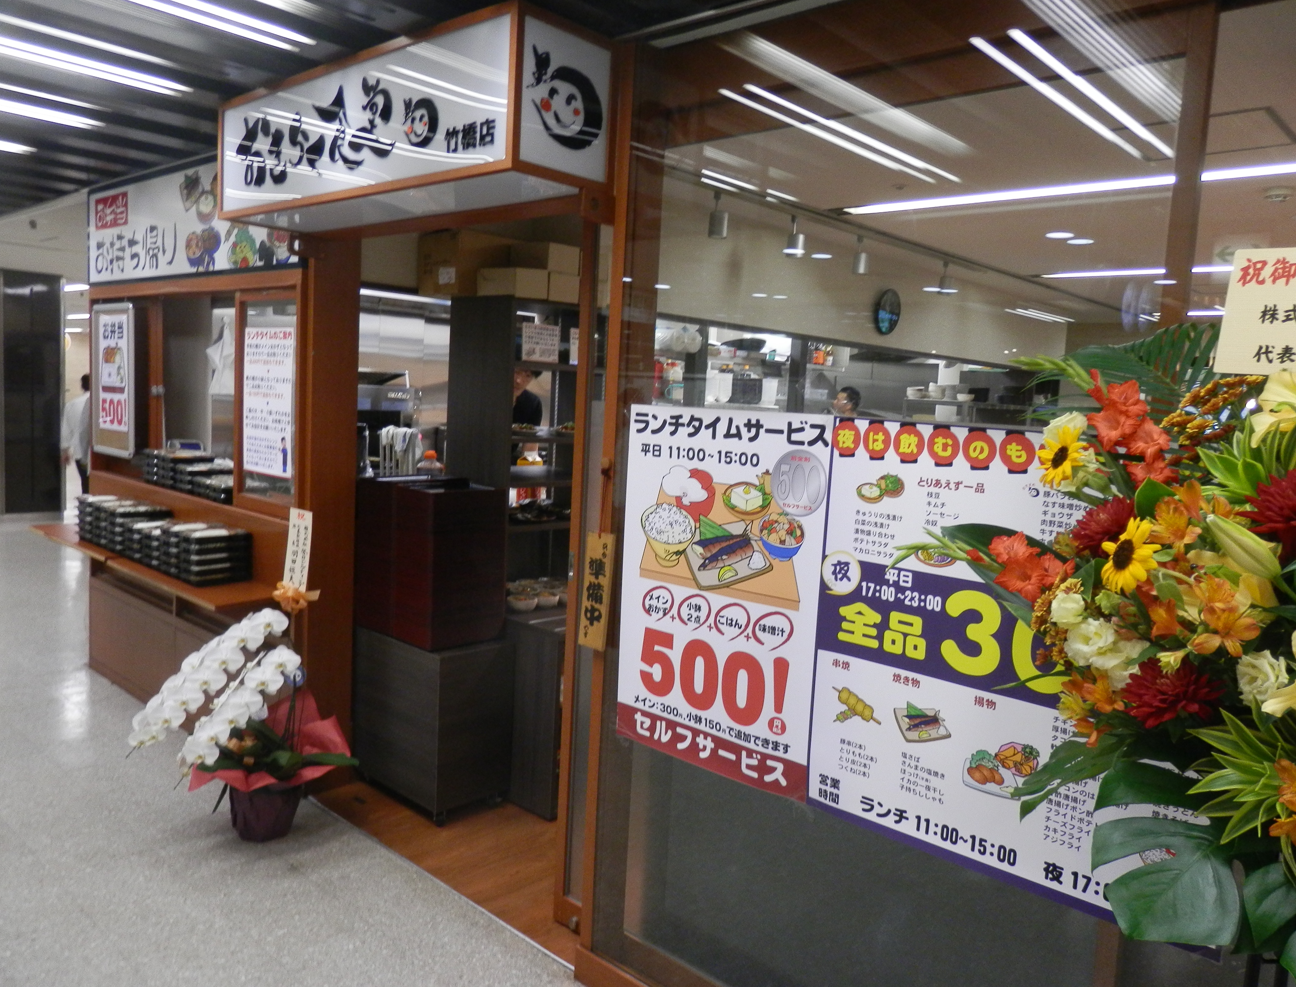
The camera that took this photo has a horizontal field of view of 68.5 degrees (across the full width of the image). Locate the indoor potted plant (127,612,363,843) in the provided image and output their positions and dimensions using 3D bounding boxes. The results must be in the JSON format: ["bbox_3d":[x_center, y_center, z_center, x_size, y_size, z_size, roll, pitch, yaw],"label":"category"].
[{"bbox_3d":[-1.318,0.769,3.082,0.452,0.764,0.562,9,9,41],"label":"indoor potted plant"}]

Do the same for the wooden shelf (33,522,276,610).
[{"bbox_3d":[-2.152,0.274,4.046,2.059,0.019,0.279,9,9,41],"label":"wooden shelf"}]

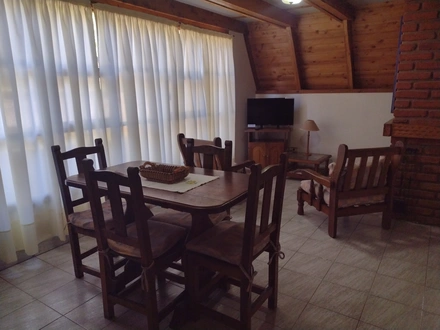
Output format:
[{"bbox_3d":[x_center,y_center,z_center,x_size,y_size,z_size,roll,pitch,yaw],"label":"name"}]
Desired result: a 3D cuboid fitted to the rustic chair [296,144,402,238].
[{"bbox_3d":[1.307,0.154,3.502,0.665,0.869,0.708,-4,14,-14],"label":"rustic chair"}]

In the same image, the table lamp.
[{"bbox_3d":[1.316,-0.390,5.040,0.280,0.503,0.280,8,16,32],"label":"table lamp"}]

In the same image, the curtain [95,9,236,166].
[{"bbox_3d":[-0.442,-0.646,4.244,0.114,1.985,2.413,8,16,32],"label":"curtain"}]

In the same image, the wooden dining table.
[{"bbox_3d":[-0.366,0.478,2.424,1.221,0.784,0.737,7,16,30],"label":"wooden dining table"}]

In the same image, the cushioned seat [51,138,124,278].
[{"bbox_3d":[-0.850,0.343,2.526,0.484,1.012,0.399,8,16,33],"label":"cushioned seat"}]

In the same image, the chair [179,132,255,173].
[{"bbox_3d":[-0.034,0.043,4.046,0.665,0.869,0.708,8,16,32],"label":"chair"}]

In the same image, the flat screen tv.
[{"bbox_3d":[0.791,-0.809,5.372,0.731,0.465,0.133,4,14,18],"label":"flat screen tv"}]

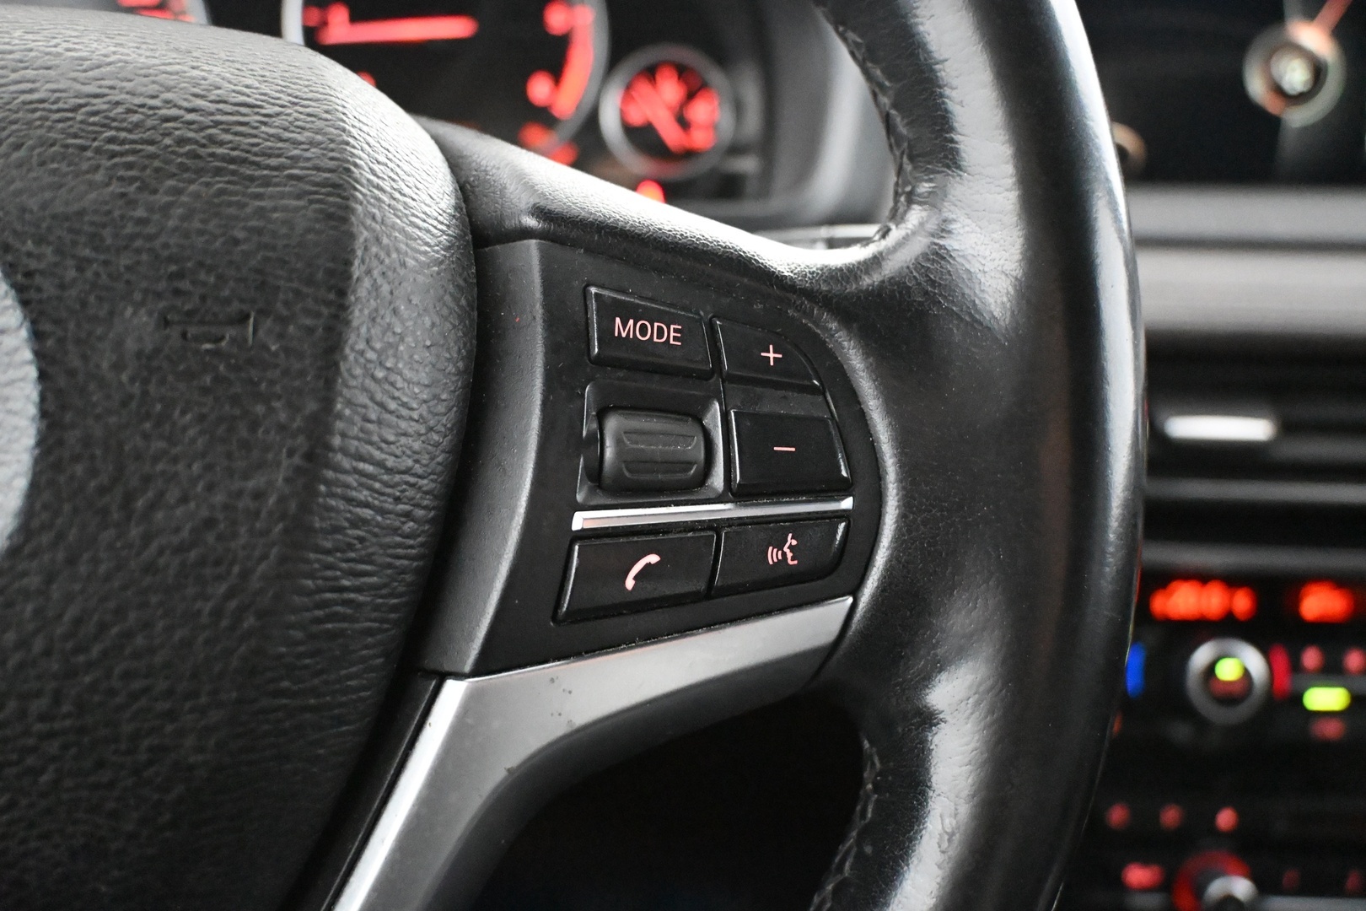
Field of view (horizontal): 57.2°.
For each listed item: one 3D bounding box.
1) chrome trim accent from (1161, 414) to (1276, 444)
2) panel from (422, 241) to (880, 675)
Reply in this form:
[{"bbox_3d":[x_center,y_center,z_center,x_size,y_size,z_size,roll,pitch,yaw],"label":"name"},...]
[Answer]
[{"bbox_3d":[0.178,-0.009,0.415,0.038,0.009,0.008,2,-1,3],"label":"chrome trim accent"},{"bbox_3d":[-0.005,0.000,0.203,0.074,0.070,0.020,2,-5,0],"label":"panel"}]

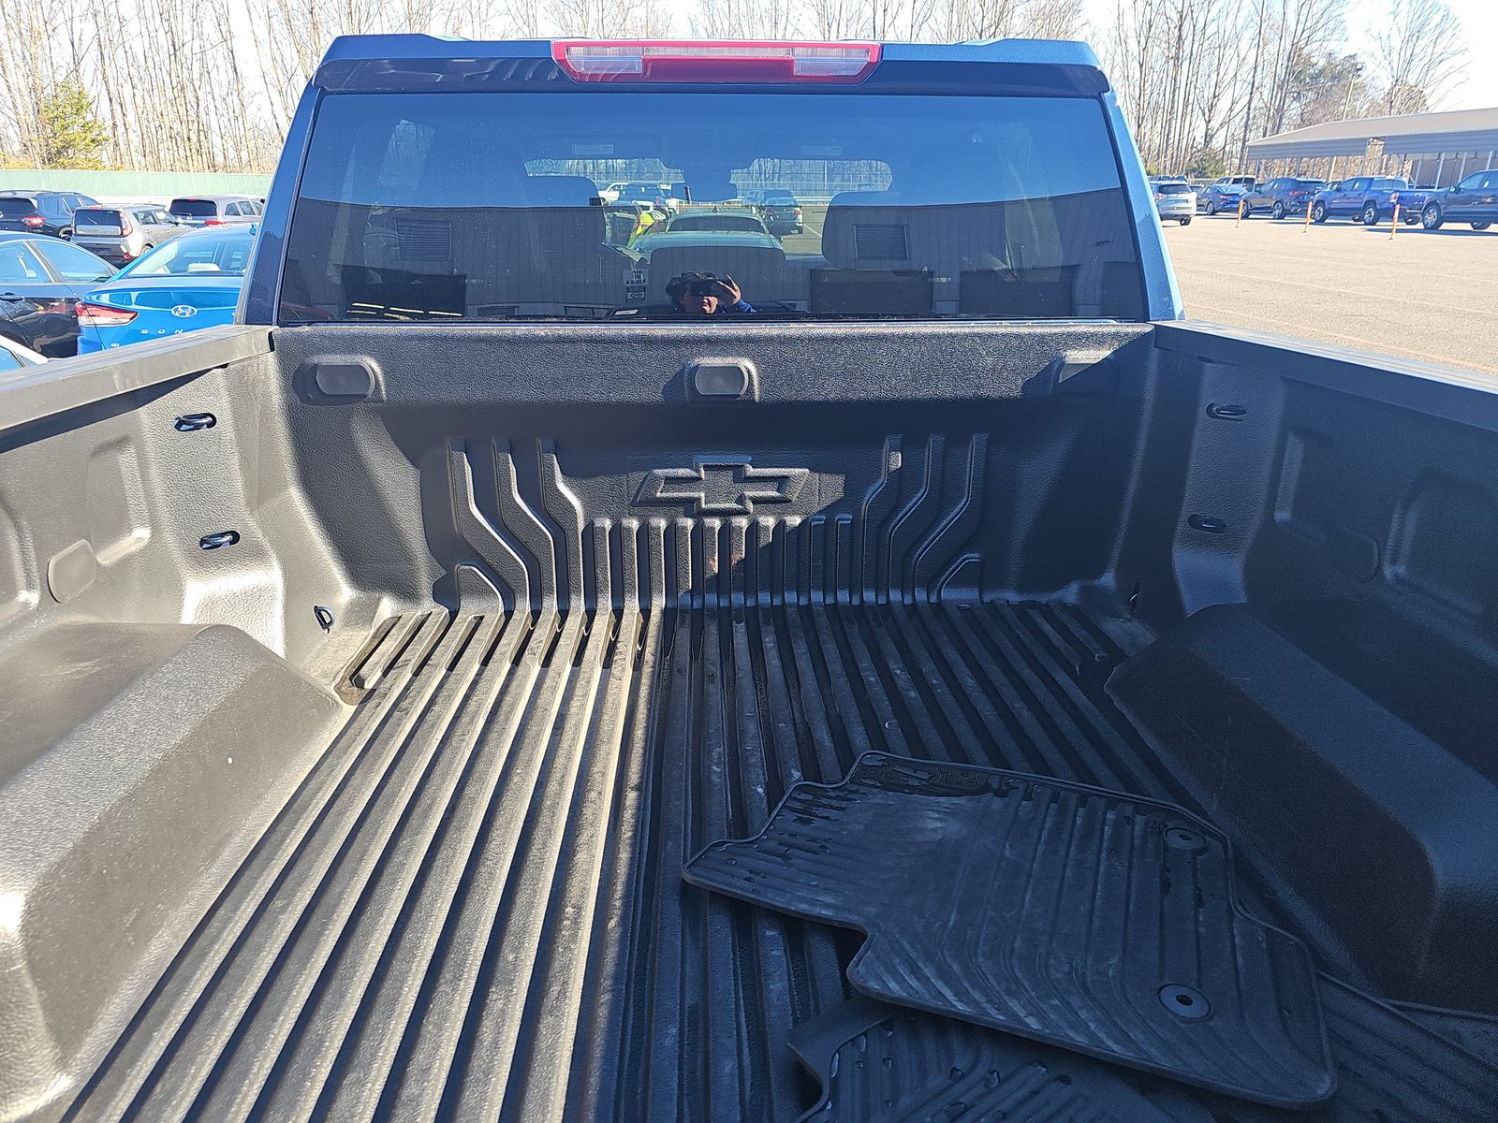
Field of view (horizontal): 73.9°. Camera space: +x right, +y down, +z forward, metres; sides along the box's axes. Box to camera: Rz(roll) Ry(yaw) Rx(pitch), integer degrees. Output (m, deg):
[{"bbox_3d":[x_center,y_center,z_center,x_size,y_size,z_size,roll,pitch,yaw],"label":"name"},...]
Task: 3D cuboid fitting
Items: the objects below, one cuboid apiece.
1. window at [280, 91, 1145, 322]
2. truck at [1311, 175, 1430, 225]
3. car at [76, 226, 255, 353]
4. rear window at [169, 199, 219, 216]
[{"bbox_3d":[-0.057,-0.692,1.971,1.750,0.430,0.060,-1,15,-3],"label":"window"},{"bbox_3d":[25.027,-14.535,39.898,1.920,1.810,5.420,-1,20,-4],"label":"truck"},{"bbox_3d":[-3.963,-2.333,9.049,1.870,1.470,4.850,-1,20,-2],"label":"car"},{"bbox_3d":[-16.058,-10.226,28.800,1.380,0.500,0.100,-2,0,-5],"label":"rear window"}]

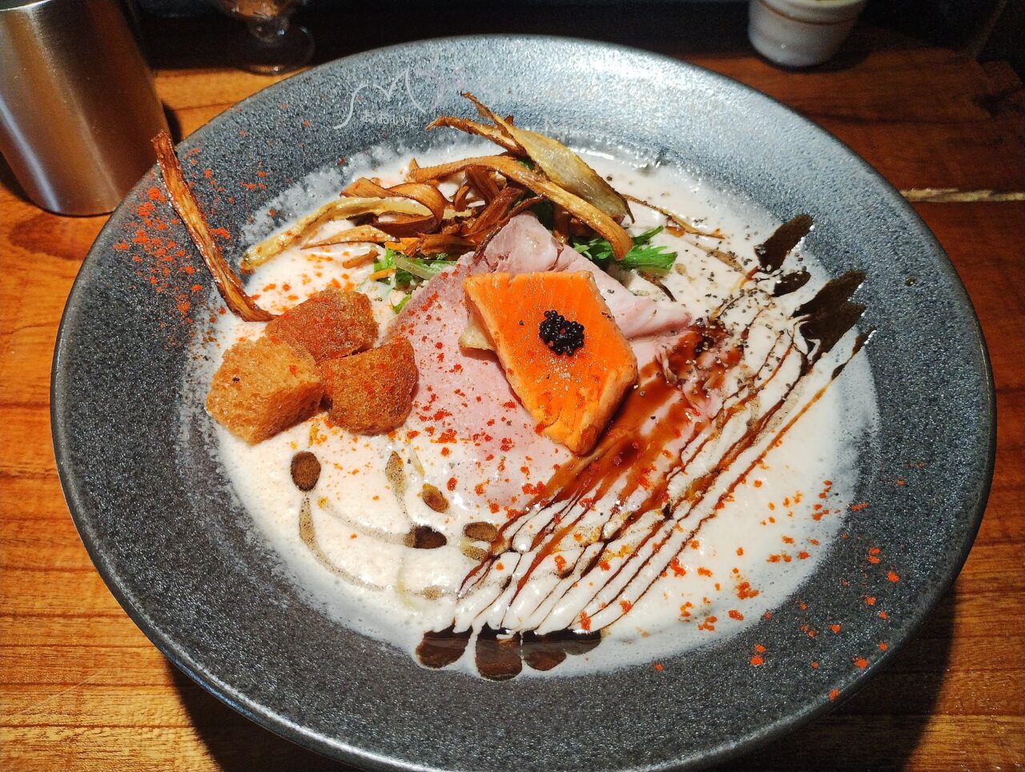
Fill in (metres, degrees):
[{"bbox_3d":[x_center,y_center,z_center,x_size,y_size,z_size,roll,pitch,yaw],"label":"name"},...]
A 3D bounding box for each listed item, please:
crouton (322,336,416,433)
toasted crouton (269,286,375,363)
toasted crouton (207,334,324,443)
[{"bbox_3d":[-0.038,0.001,0.227,0.023,0.018,0.018,-16,57,-12],"label":"crouton"},{"bbox_3d":[-0.053,-0.013,0.234,0.024,0.018,0.019,-27,60,-19],"label":"toasted crouton"},{"bbox_3d":[-0.067,0.001,0.225,0.021,0.019,0.019,-5,55,9],"label":"toasted crouton"}]

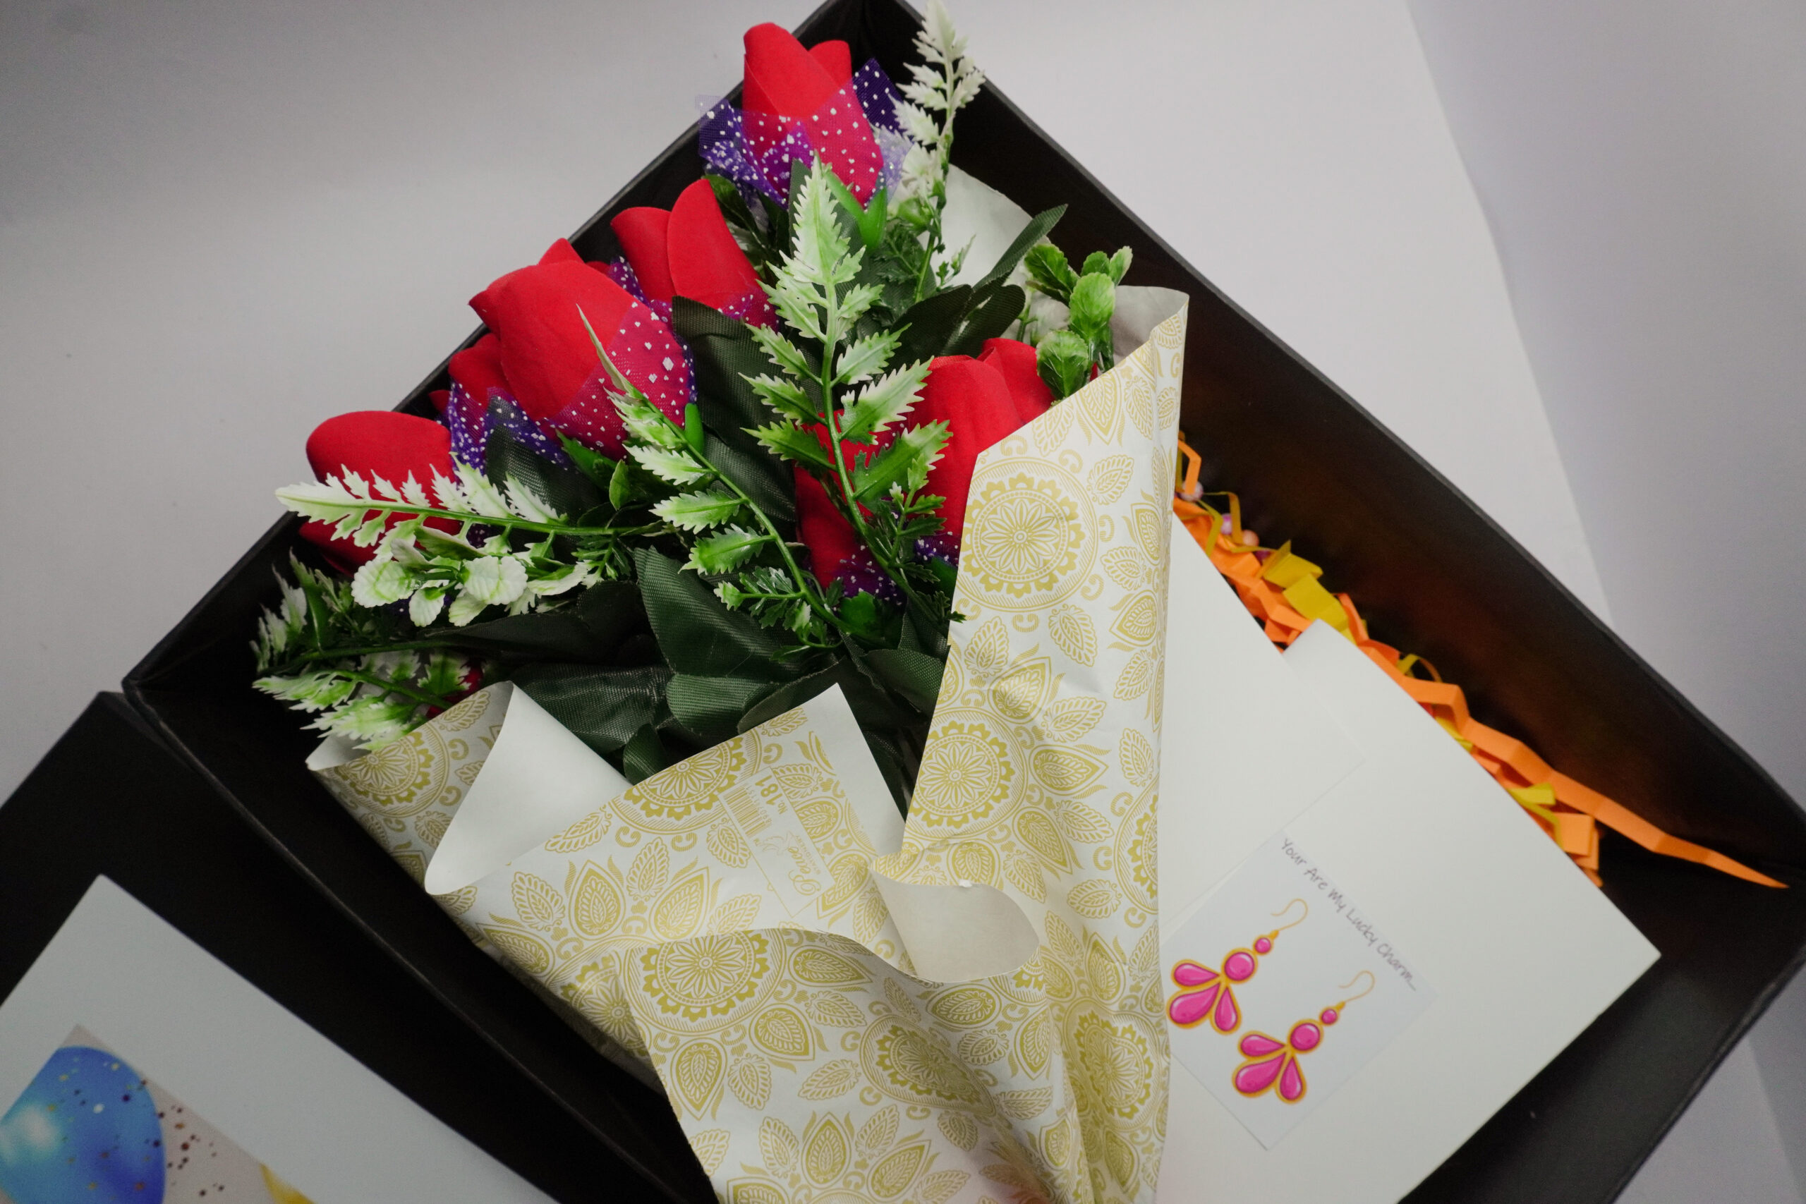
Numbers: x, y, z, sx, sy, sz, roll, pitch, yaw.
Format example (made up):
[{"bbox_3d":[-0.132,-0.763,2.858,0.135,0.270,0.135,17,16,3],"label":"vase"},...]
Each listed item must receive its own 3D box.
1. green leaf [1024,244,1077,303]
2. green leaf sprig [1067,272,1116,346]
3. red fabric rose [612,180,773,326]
[{"bbox_3d":[0.048,-0.106,0.390,0.013,0.006,0.021,-39,99,2],"label":"green leaf"},{"bbox_3d":[0.060,-0.094,0.385,0.015,0.006,0.024,-5,105,10],"label":"green leaf sprig"},{"bbox_3d":[-0.067,-0.111,0.385,0.044,0.044,0.053,-31,93,-6],"label":"red fabric rose"}]

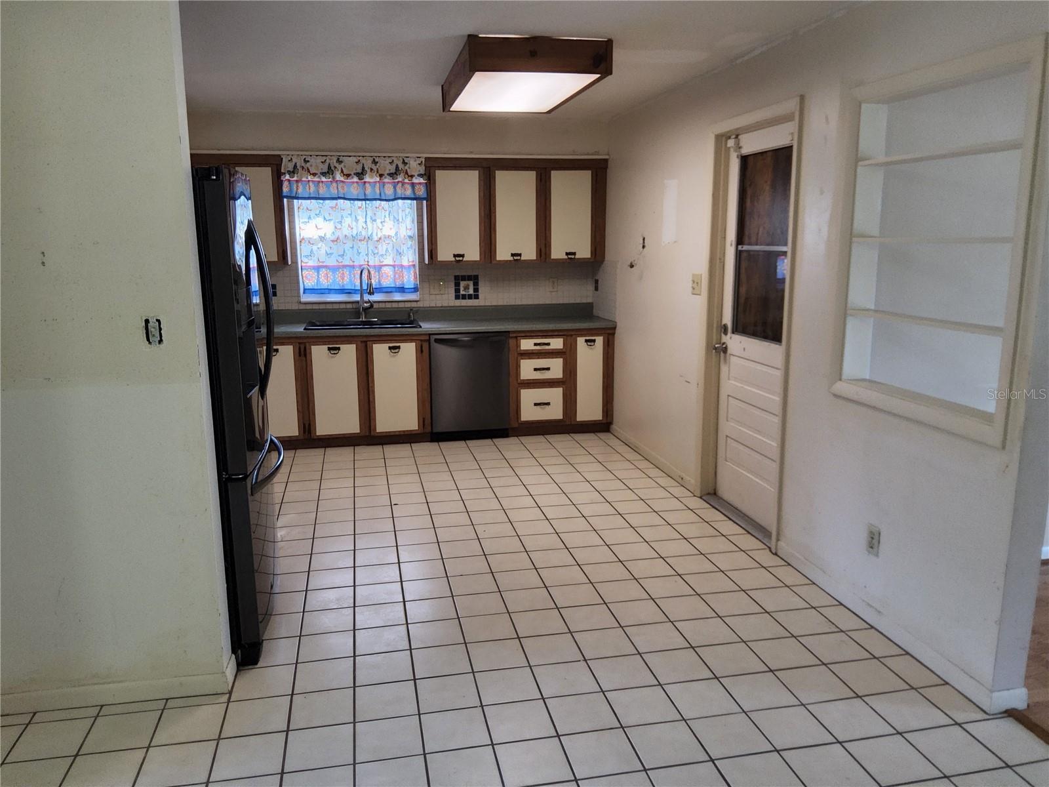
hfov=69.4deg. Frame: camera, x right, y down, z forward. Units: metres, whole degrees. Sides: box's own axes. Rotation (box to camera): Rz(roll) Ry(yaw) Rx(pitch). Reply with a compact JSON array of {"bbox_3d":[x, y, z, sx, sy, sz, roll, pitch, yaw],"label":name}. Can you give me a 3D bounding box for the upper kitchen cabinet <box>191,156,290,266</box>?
[{"bbox_3d":[-2.124,-1.343,5.559,0.715,0.760,0.325,-2,12,-12],"label":"upper kitchen cabinet"}]

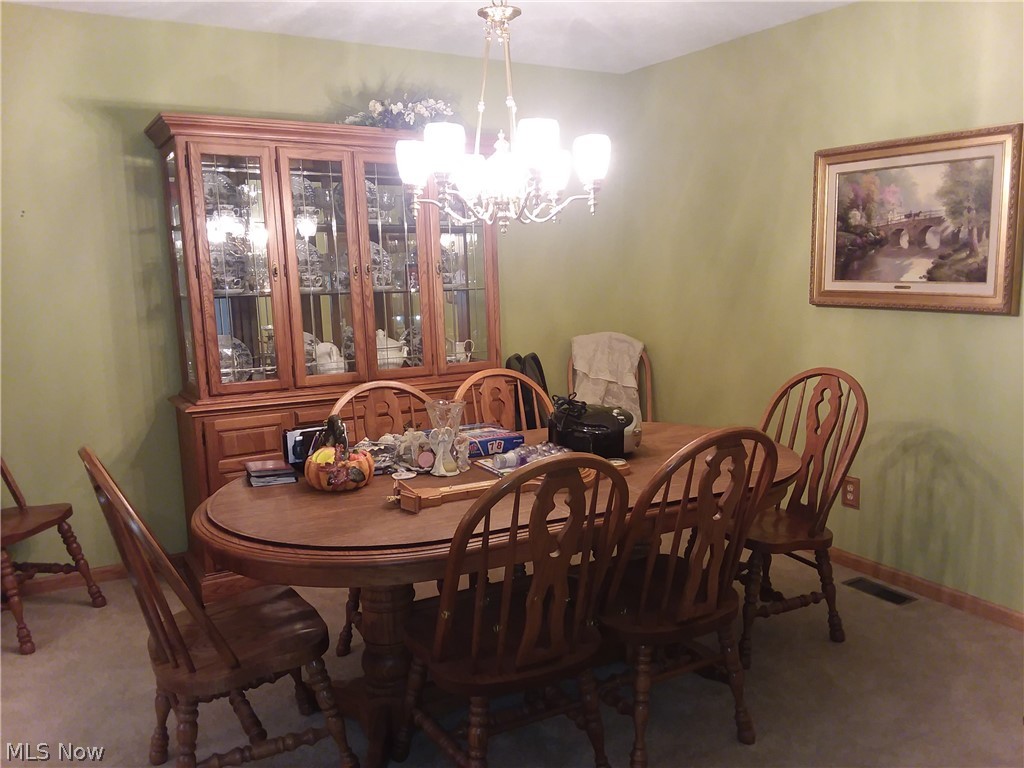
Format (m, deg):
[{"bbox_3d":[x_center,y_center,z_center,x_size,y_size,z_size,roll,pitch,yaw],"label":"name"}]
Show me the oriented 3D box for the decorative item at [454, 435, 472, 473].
[{"bbox_3d":[-0.155,0.217,2.526,0.056,0.114,0.049,-2,10,-4],"label":"decorative item"}]

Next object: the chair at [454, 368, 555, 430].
[{"bbox_3d":[0.089,0.466,3.022,0.505,1.000,0.535,-6,11,-26],"label":"chair"}]

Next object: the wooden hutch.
[{"bbox_3d":[-0.780,-0.161,3.813,1.555,2.003,0.500,-7,11,-30],"label":"wooden hutch"}]

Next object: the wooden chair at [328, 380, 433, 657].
[{"bbox_3d":[-0.352,0.516,2.777,0.505,1.000,0.535,-6,11,-26],"label":"wooden chair"}]

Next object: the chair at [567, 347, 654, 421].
[{"bbox_3d":[0.612,0.246,4.269,0.505,1.000,0.535,-3,10,-12],"label":"chair"}]

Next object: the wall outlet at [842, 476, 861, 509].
[{"bbox_3d":[1.528,0.495,3.607,0.014,0.141,0.091,-7,11,-30],"label":"wall outlet"}]

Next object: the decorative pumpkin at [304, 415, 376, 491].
[{"bbox_3d":[-0.525,0.198,2.384,0.212,0.212,0.197,-3,10,-13],"label":"decorative pumpkin"}]

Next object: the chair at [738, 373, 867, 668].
[{"bbox_3d":[0.951,0.453,3.008,0.535,1.000,0.505,-5,10,-22],"label":"chair"}]

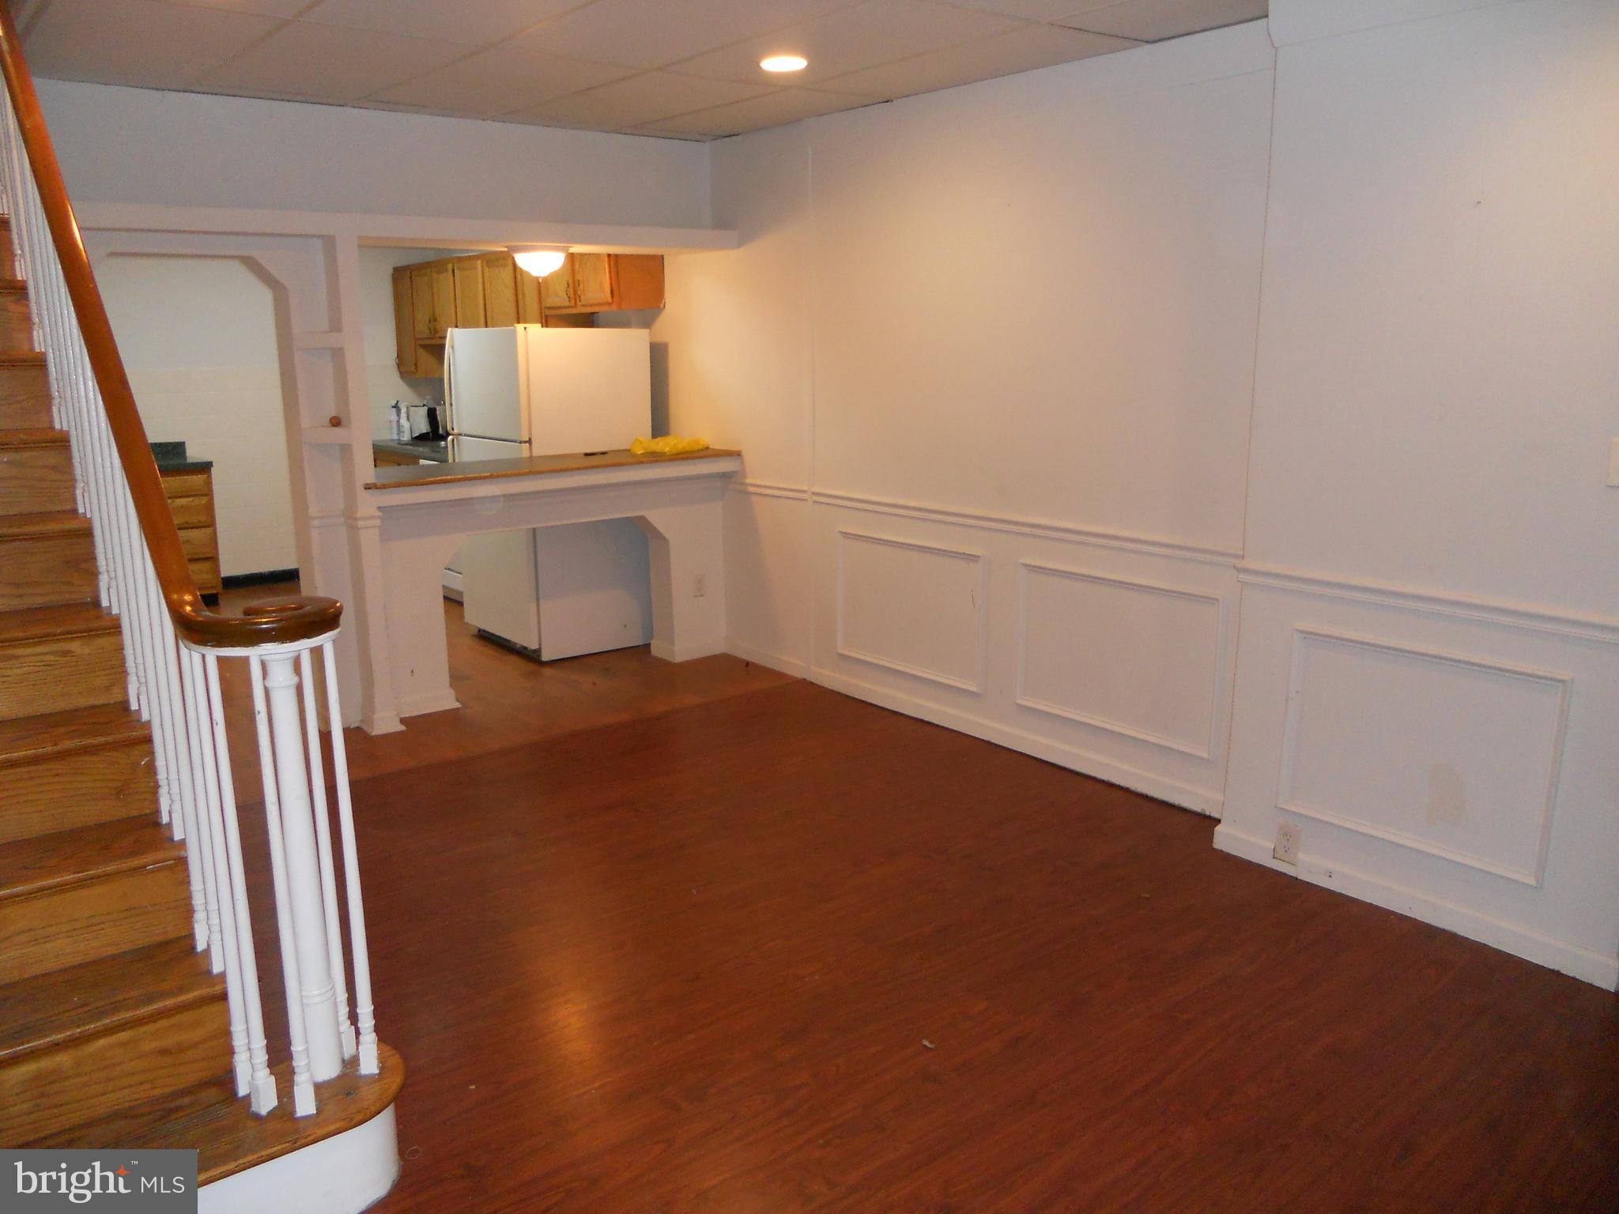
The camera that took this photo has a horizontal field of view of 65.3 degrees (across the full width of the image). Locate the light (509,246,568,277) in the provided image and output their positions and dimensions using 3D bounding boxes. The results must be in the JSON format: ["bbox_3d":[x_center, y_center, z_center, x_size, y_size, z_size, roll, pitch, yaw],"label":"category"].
[{"bbox_3d":[-1.309,-1.661,6.141,0.304,0.142,0.304,-10,16,-36],"label":"light"}]

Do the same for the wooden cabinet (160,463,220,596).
[{"bbox_3d":[-4.039,-0.440,7.964,0.455,0.873,0.600,-10,16,-36],"label":"wooden cabinet"}]

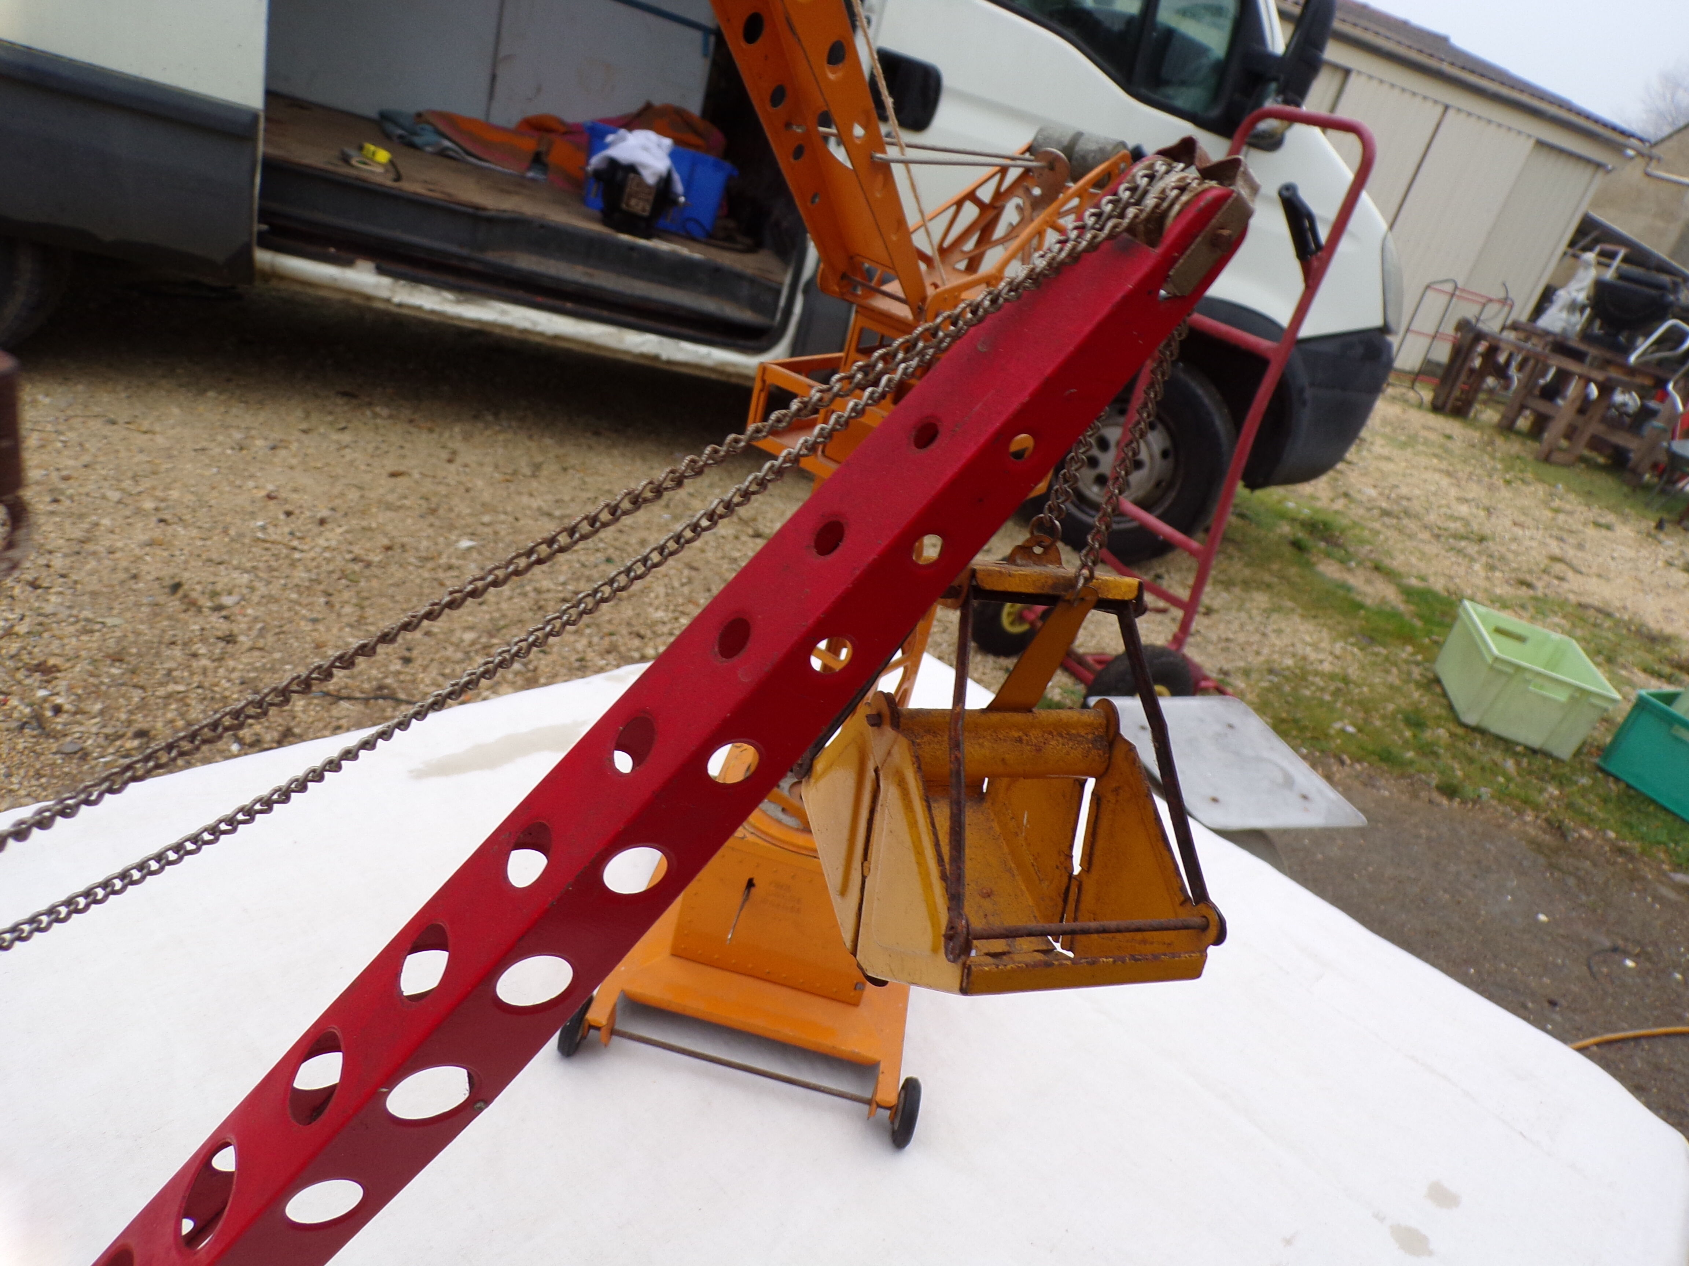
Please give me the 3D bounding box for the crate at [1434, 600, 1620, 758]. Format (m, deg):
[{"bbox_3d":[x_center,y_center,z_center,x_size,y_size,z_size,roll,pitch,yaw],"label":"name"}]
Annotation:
[{"bbox_3d":[2.184,0.154,3.801,0.370,0.254,0.500,21,26,8],"label":"crate"}]

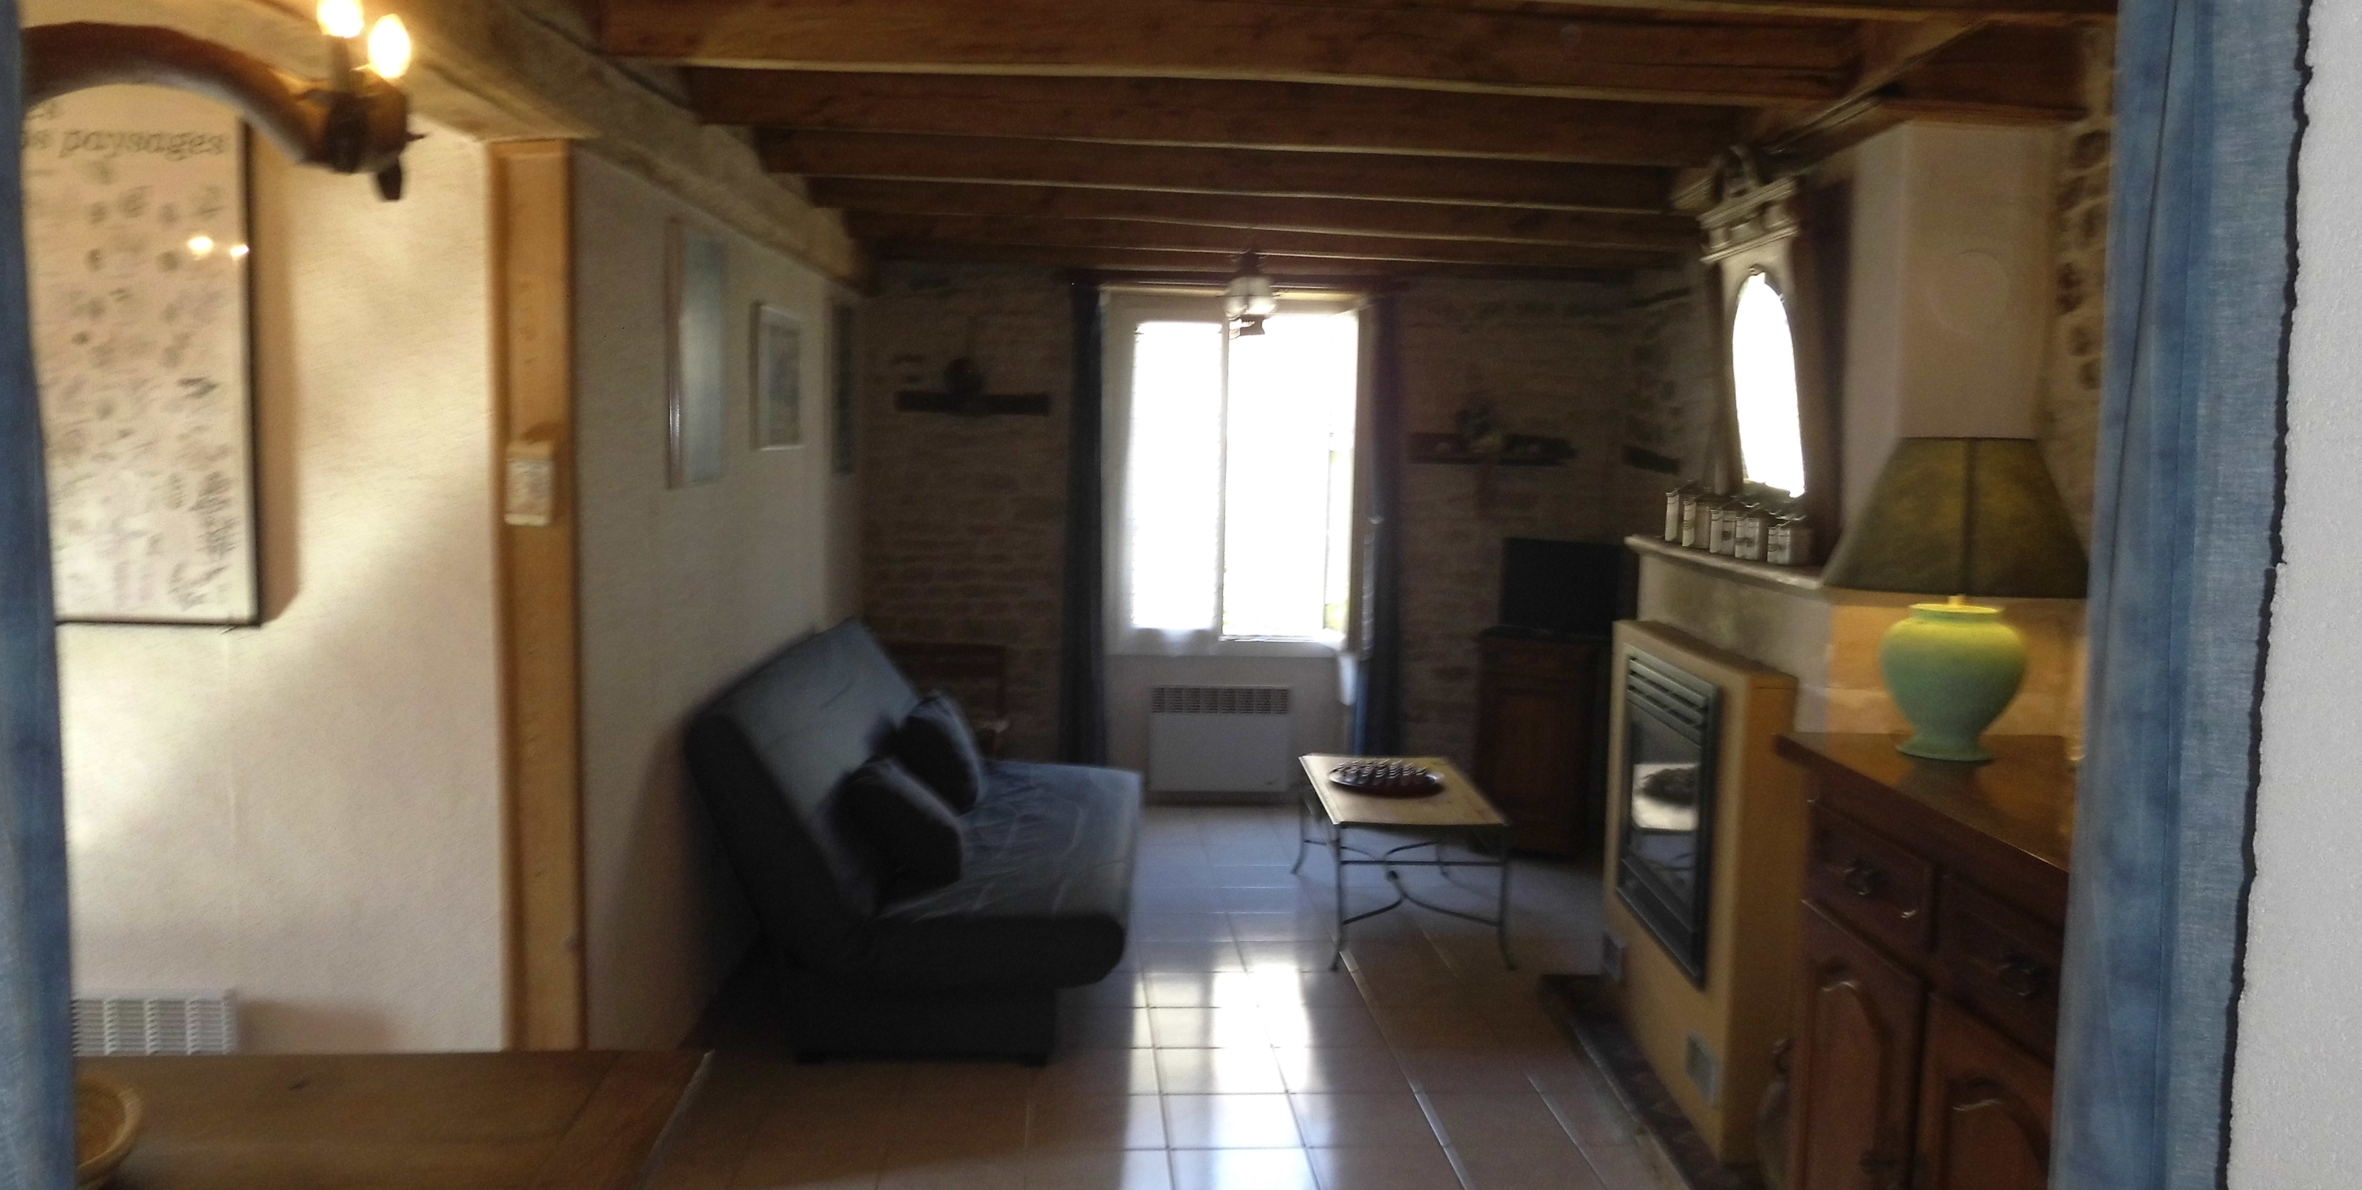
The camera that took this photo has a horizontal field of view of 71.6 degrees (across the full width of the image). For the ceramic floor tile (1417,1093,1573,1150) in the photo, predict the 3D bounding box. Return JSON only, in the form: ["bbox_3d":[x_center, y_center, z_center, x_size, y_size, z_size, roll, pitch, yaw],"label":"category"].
[{"bbox_3d":[0.736,1.246,3.873,0.305,0.010,0.305,1,5,-4],"label":"ceramic floor tile"}]

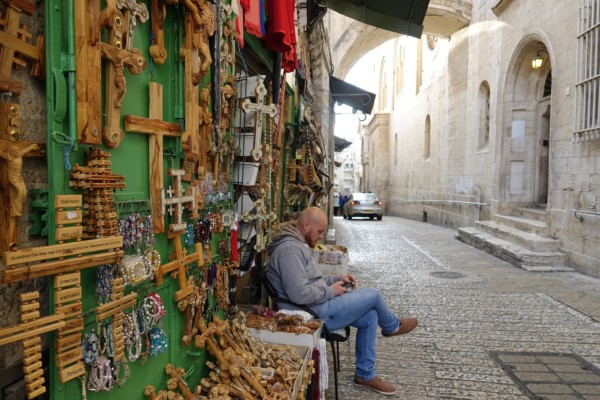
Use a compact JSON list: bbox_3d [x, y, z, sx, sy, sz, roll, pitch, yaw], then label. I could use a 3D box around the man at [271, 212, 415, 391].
[{"bbox_3d":[0.270,0.675,2.780,0.980,1.280,0.550,1,3,8],"label":"man"}]

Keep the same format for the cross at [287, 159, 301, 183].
[{"bbox_3d":[-0.070,-0.317,4.300,0.160,0.250,0.025,-1,3,-37],"label":"cross"}]

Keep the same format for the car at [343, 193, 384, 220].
[{"bbox_3d":[3.530,0.430,23.500,1.770,1.470,4.500,1,1,1],"label":"car"}]

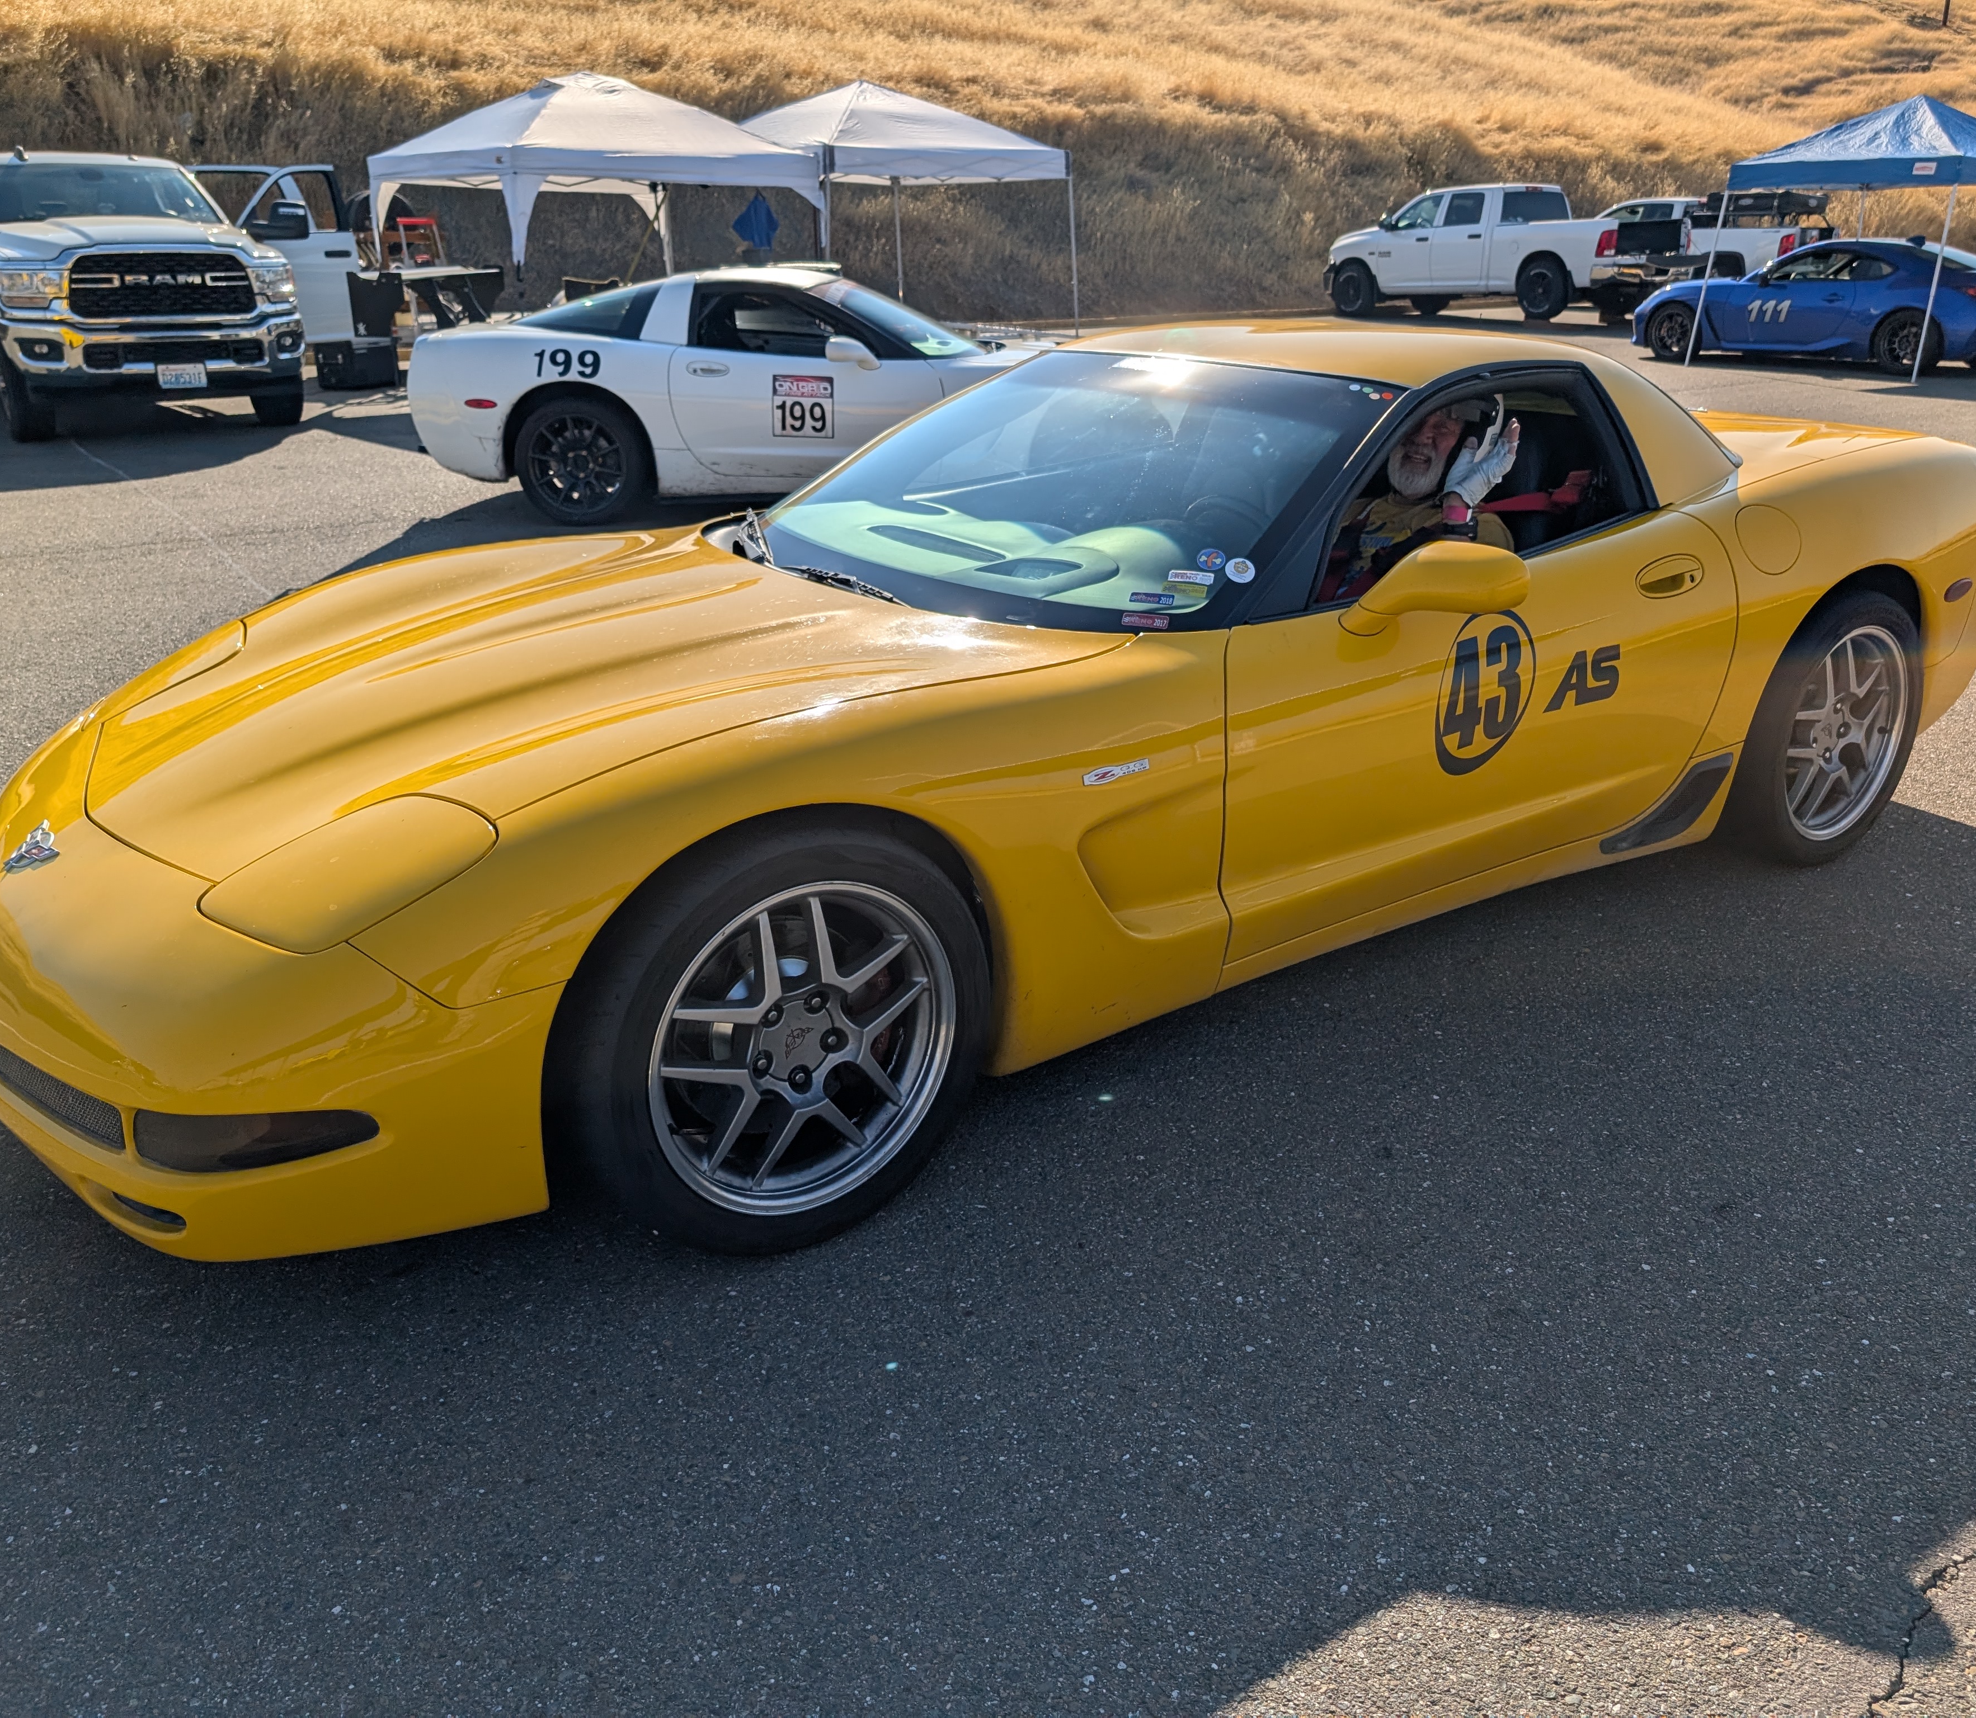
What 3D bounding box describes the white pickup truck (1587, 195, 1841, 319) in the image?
[{"bbox_3d":[12.400,-11.350,29.700,5.800,1.900,2.000,20,29,41],"label":"white pickup truck"}]

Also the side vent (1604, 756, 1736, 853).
[{"bbox_3d":[1.361,-0.111,3.194,0.380,0.150,0.060,-14,24,-34],"label":"side vent"}]

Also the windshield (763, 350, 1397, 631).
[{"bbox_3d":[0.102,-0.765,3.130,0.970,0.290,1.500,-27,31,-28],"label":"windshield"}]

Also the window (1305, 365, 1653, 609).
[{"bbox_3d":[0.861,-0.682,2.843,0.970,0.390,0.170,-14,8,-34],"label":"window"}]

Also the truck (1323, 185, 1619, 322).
[{"bbox_3d":[8.050,-9.750,25.450,2.030,1.960,6.000,-13,24,-30],"label":"truck"}]

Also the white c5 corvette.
[{"bbox_3d":[-0.820,-2.668,8.848,4.560,1.200,1.870,-1,22,0],"label":"white c5 corvette"}]

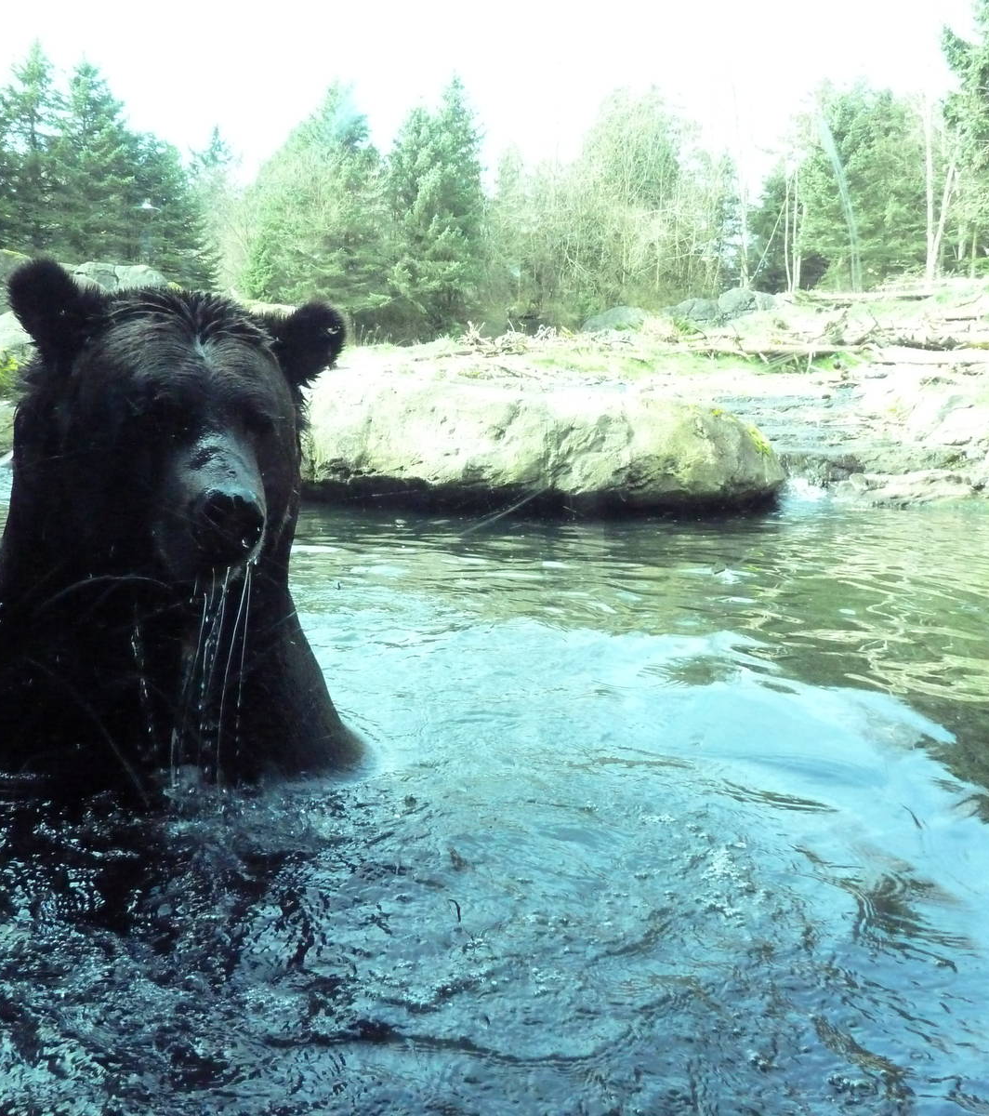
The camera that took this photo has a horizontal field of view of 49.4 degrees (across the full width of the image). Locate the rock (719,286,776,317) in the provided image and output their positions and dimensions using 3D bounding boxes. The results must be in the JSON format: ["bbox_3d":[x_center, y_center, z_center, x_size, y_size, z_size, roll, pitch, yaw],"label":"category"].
[{"bbox_3d":[4.460,-4.532,19.000,0.980,0.550,0.800,2,8,13],"label":"rock"}]

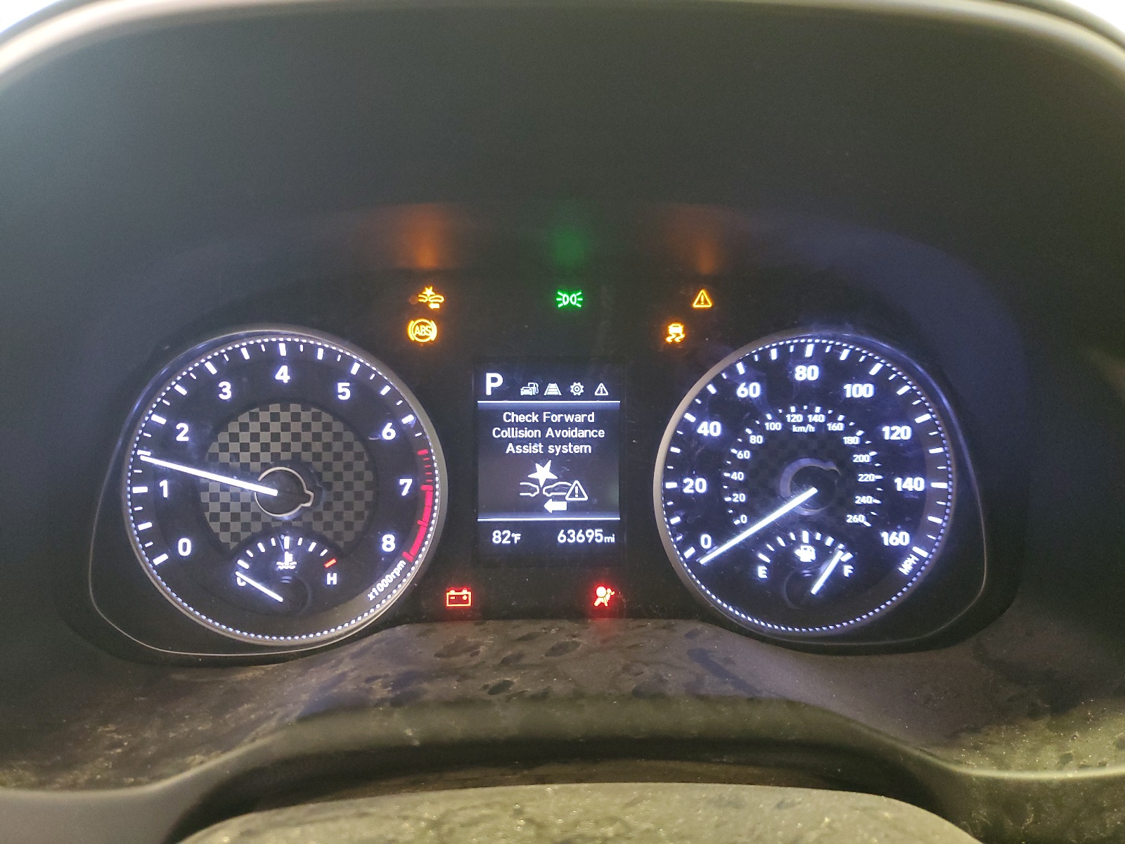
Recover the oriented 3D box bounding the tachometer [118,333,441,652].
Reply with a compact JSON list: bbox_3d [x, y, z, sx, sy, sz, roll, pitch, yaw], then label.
[{"bbox_3d":[-0.100,0.023,0.302,0.115,0.113,0.020,0,3,-3],"label":"tachometer"}]

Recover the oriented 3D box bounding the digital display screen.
[{"bbox_3d":[-0.005,0.015,0.310,0.053,0.073,0.008,0,3,-3],"label":"digital display screen"}]

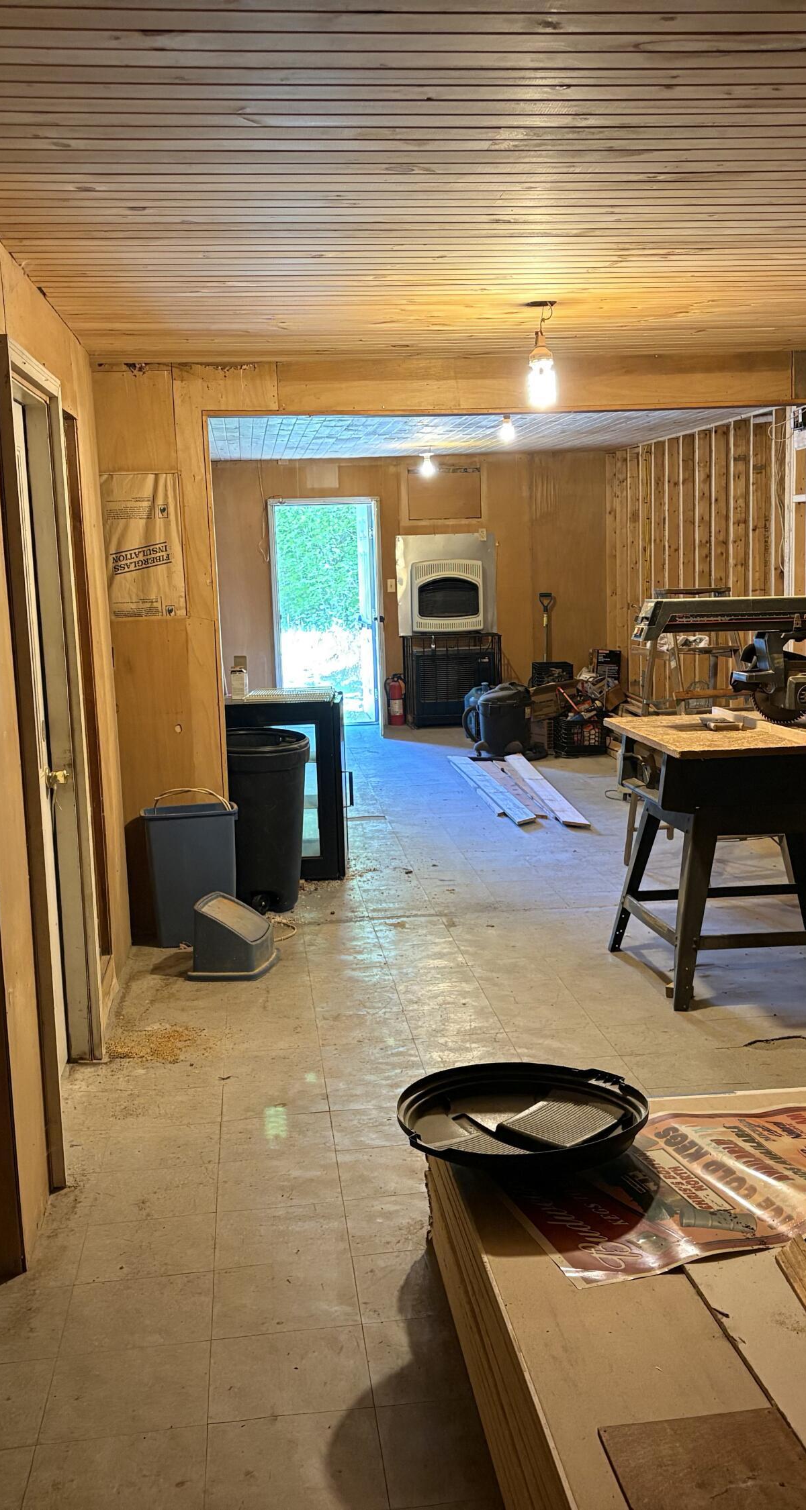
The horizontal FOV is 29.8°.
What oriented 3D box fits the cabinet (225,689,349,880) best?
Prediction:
[{"bbox_3d":[-0.559,0.149,7.555,0.620,0.860,0.520,-1,8,4],"label":"cabinet"}]

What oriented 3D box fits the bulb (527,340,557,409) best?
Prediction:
[{"bbox_3d":[0.445,-1.225,4.875,0.090,0.215,0.090,-3,8,-6],"label":"bulb"}]

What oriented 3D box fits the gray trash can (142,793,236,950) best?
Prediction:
[{"bbox_3d":[-0.858,0.464,6.221,0.385,0.610,0.260,-3,8,-6],"label":"gray trash can"}]

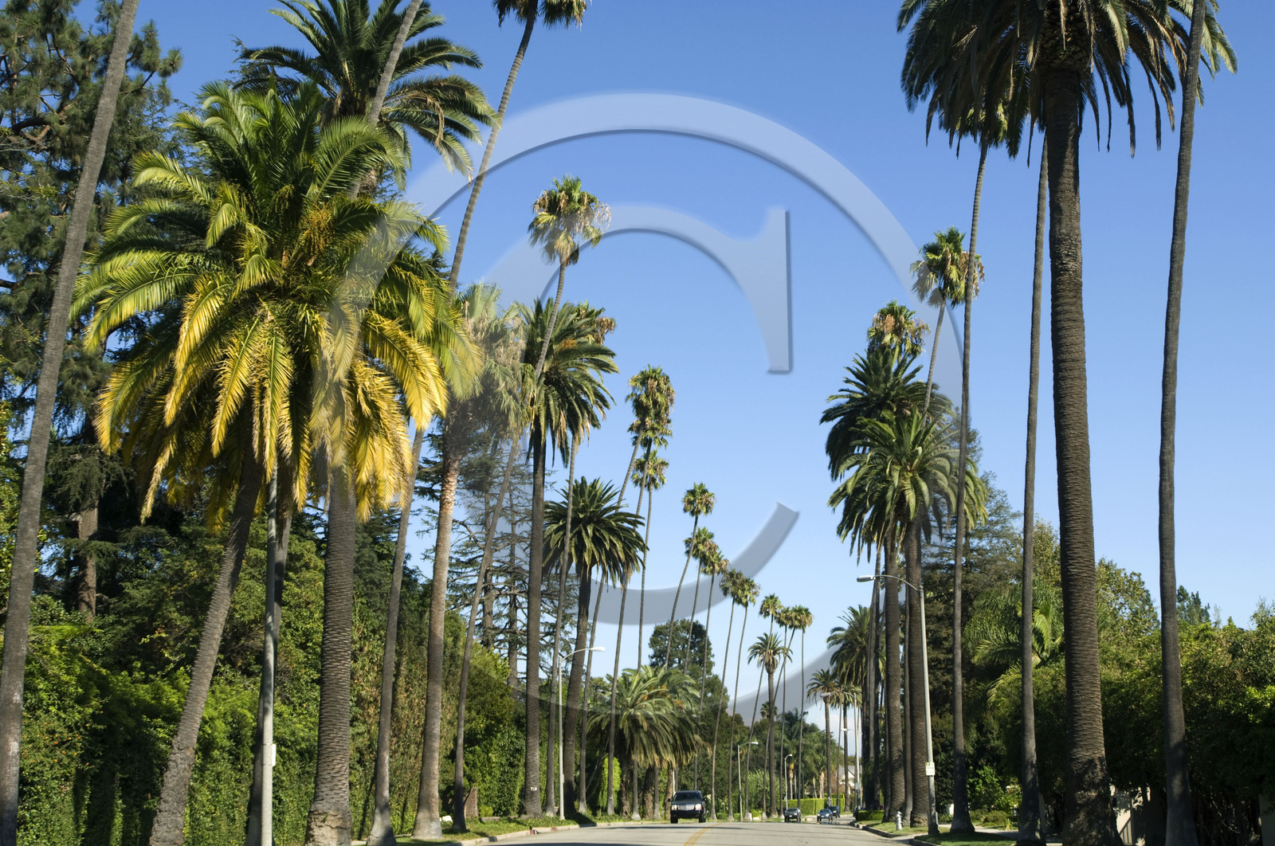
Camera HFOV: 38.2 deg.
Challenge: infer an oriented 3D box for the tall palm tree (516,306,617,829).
[{"bbox_3d":[-3.985,6.524,94.702,6.016,27.080,6.016,-1,-12,0],"label":"tall palm tree"}]

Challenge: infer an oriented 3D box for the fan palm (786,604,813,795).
[{"bbox_3d":[23.464,40.595,260.955,3.561,29.630,3.561,-1,-12,0],"label":"fan palm"}]

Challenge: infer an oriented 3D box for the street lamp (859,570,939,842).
[{"bbox_3d":[9.105,9.820,64.499,2.529,9.110,0.380,-2,-12,5],"label":"street lamp"}]

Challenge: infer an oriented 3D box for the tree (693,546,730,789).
[{"bbox_3d":[7.149,25.616,182.626,4.100,27.000,3.400,-1,-11,0],"label":"tree"}]

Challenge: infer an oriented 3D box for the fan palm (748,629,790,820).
[{"bbox_3d":[18.365,40.681,247.445,5.800,24.600,5.600,-1,-11,0],"label":"fan palm"}]

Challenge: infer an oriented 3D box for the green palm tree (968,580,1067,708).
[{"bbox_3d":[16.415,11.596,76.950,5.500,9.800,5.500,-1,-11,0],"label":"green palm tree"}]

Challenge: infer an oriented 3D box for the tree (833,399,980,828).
[{"bbox_3d":[11.756,8.214,79.300,6.588,18.060,6.588,-1,-12,0],"label":"tree"}]

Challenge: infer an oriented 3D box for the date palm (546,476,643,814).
[{"bbox_3d":[-2.431,12.771,105.957,5.638,19.600,5.638,-1,-12,0],"label":"date palm"}]

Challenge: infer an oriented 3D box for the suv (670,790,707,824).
[{"bbox_3d":[3.164,24.197,115.632,2.030,1.900,5.100,-2,-12,5],"label":"suv"}]

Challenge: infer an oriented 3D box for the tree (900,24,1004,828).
[{"bbox_3d":[13.688,0.042,71.059,4.680,30.780,4.000,-1,-11,0],"label":"tree"}]

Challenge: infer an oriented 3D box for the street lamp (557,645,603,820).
[{"bbox_3d":[-3.044,16.808,99.925,2.450,9.310,0.360,-2,-12,6],"label":"street lamp"}]

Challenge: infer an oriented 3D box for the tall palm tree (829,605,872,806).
[{"bbox_3d":[18.774,23.563,151.687,5.940,16.970,6.000,-1,-11,0],"label":"tall palm tree"}]

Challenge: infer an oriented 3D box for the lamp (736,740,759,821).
[{"bbox_3d":[12.751,40.584,208.696,2.400,9.000,0.350,-4,-12,11],"label":"lamp"}]

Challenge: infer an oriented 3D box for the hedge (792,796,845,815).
[{"bbox_3d":[27.977,58.229,280.000,7.000,2.800,3.000,1,-12,-10],"label":"hedge"}]

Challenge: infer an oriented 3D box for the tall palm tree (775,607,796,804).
[{"bbox_3d":[20.598,39.639,252.871,3.313,28.780,3.313,-1,-12,0],"label":"tall palm tree"}]

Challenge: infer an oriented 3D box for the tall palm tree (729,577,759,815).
[{"bbox_3d":[12.468,32.315,216.807,4.510,28.250,3.700,-1,-11,0],"label":"tall palm tree"}]

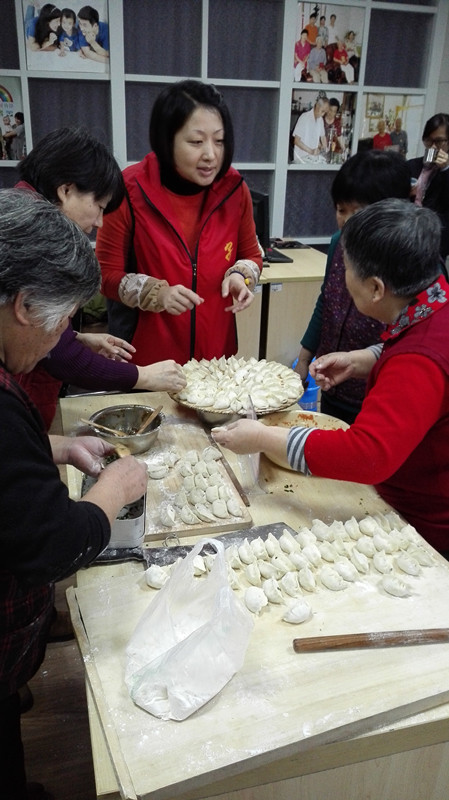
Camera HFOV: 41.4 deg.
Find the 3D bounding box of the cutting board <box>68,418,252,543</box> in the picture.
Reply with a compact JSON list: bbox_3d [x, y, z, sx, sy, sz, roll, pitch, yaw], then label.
[{"bbox_3d":[-0.160,0.150,1.259,0.300,0.015,0.505,-4,20,-15],"label":"cutting board"}]

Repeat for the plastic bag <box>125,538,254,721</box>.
[{"bbox_3d":[-0.045,0.258,0.711,0.140,0.140,0.180,-2,20,-9],"label":"plastic bag"}]

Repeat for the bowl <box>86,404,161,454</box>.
[{"bbox_3d":[-0.221,0.074,1.351,0.170,0.066,0.170,-4,20,-15],"label":"bowl"}]

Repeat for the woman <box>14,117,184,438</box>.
[{"bbox_3d":[-0.392,0.059,1.582,0.580,1.460,0.500,-1,20,-8],"label":"woman"}]

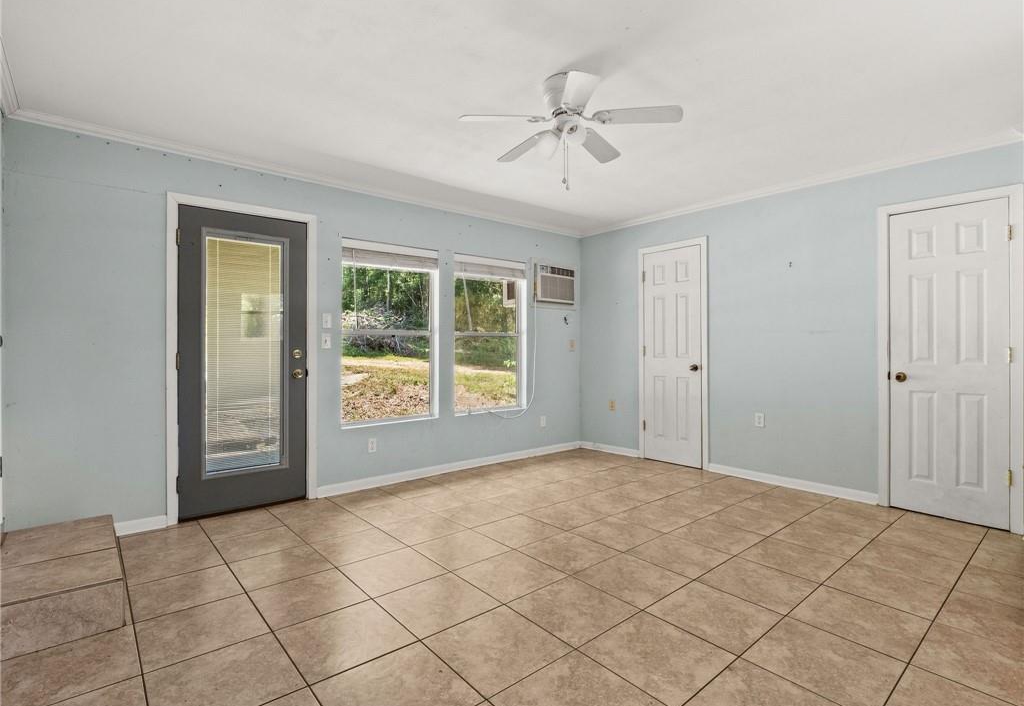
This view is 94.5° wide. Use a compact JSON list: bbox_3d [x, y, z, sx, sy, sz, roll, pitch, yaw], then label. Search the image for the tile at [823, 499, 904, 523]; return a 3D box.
[{"bbox_3d":[2.413,1.090,3.256,0.305,0.012,0.405,0,0,-40],"label":"tile"}]

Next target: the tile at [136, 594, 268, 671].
[{"bbox_3d":[-1.250,1.121,1.912,0.405,0.013,0.405,-1,1,-40],"label":"tile"}]

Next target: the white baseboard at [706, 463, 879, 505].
[{"bbox_3d":[2.201,1.041,3.836,0.015,0.075,1.236,-1,1,-43],"label":"white baseboard"}]

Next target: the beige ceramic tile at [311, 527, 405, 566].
[{"bbox_3d":[-0.872,1.099,2.681,0.403,0.012,0.396,-1,1,-41],"label":"beige ceramic tile"}]

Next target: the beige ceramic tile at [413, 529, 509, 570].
[{"bbox_3d":[-0.277,1.085,2.611,0.402,0.015,0.402,0,0,-40],"label":"beige ceramic tile"}]

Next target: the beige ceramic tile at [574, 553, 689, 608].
[{"bbox_3d":[0.589,1.109,2.317,0.409,0.012,0.405,-1,1,-40],"label":"beige ceramic tile"}]

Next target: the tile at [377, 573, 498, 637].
[{"bbox_3d":[-0.321,1.085,2.050,0.402,0.015,0.402,0,0,-40],"label":"tile"}]

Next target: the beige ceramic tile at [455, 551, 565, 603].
[{"bbox_3d":[-0.009,1.115,2.378,0.405,0.013,0.405,-1,1,-40],"label":"beige ceramic tile"}]

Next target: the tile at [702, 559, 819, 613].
[{"bbox_3d":[1.181,1.111,2.276,0.408,0.012,0.403,-1,1,-40],"label":"tile"}]

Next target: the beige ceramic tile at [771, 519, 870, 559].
[{"bbox_3d":[1.802,1.090,2.755,0.405,0.012,0.405,0,0,-40],"label":"beige ceramic tile"}]

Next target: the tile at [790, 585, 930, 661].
[{"bbox_3d":[1.460,1.125,1.984,0.405,0.013,0.405,-1,1,-40],"label":"tile"}]

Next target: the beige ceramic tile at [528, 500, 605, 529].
[{"bbox_3d":[0.361,1.102,3.192,0.405,0.013,0.405,-1,1,-40],"label":"beige ceramic tile"}]

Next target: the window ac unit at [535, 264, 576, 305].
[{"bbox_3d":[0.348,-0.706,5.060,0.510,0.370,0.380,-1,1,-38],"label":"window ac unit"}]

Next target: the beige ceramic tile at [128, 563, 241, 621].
[{"bbox_3d":[-1.525,1.115,2.214,0.405,0.013,0.405,-1,1,-40],"label":"beige ceramic tile"}]

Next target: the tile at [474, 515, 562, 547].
[{"bbox_3d":[0.039,1.090,2.892,0.405,0.012,0.405,0,0,-40],"label":"tile"}]

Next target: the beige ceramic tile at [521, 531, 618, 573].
[{"bbox_3d":[0.313,1.111,2.634,0.405,0.013,0.405,-1,1,-40],"label":"beige ceramic tile"}]

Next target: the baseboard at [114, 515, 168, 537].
[{"bbox_3d":[-2.247,1.049,2.877,0.241,0.075,0.015,-1,1,-37],"label":"baseboard"}]

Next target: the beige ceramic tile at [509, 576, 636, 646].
[{"bbox_3d":[0.262,1.090,2.016,0.405,0.012,0.405,0,0,-40],"label":"beige ceramic tile"}]

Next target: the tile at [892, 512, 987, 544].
[{"bbox_3d":[2.648,1.084,2.937,0.338,0.015,0.402,0,0,-38],"label":"tile"}]

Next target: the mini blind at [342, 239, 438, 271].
[{"bbox_3d":[-0.983,-0.798,3.905,0.844,0.178,0.050,0,0,-40],"label":"mini blind"}]

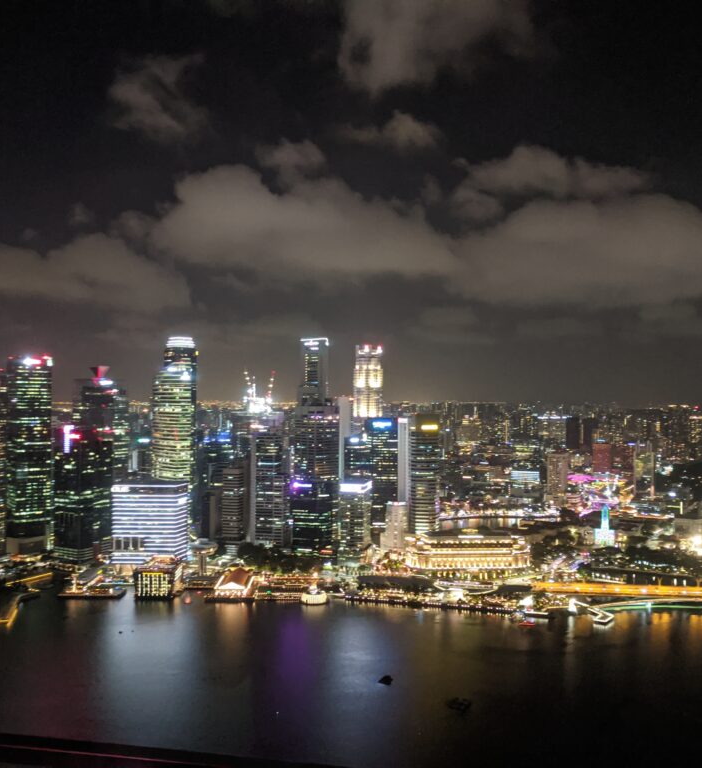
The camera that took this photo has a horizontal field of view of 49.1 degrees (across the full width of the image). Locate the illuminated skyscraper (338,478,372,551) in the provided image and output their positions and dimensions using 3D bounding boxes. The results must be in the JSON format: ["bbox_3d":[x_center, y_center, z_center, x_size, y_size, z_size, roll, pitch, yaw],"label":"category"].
[{"bbox_3d":[4.590,162.130,929.490,32.000,92.000,42.000,0,-1,15],"label":"illuminated skyscraper"}]

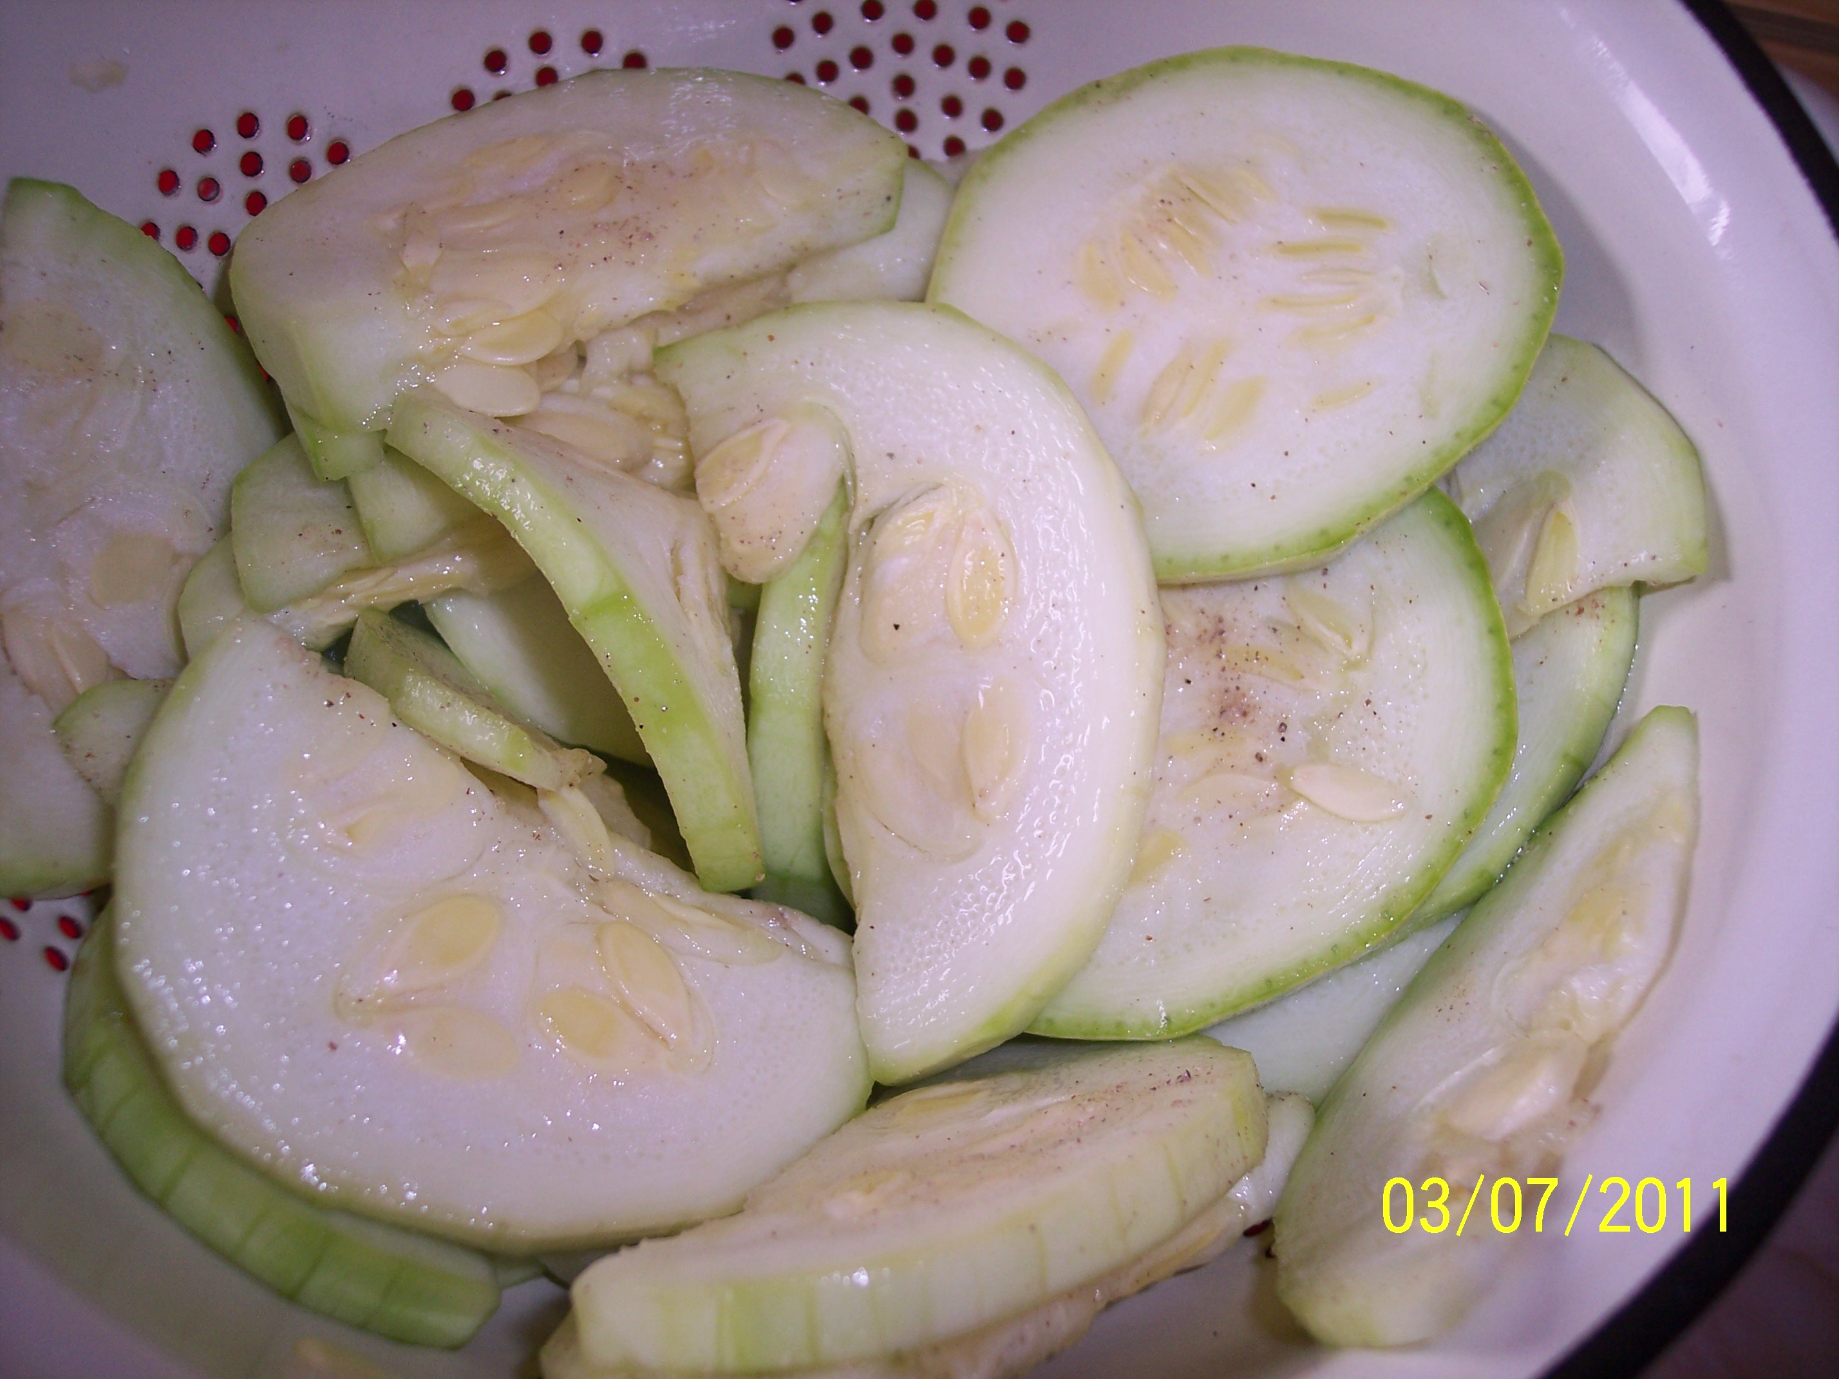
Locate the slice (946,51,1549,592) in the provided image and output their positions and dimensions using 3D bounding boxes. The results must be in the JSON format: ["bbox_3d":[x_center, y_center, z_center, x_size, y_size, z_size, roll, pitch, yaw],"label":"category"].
[{"bbox_3d":[0.044,-0.051,0.289,0.090,0.008,0.078,-12,73,11],"label":"slice"}]

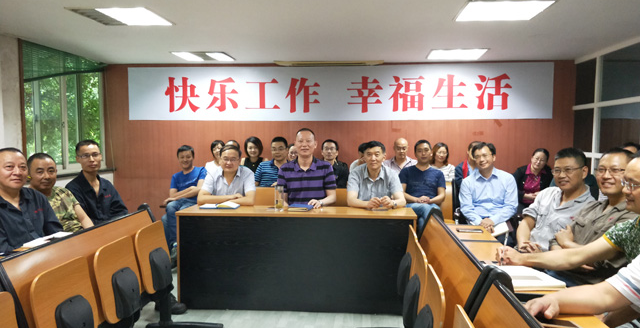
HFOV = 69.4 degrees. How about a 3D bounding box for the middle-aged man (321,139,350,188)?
[{"bbox_3d":[0.118,0.391,5.230,0.480,1.335,0.720,0,3,0],"label":"middle-aged man"}]

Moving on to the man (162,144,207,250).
[{"bbox_3d":[-1.348,0.442,4.882,0.480,1.272,0.720,0,3,5],"label":"man"}]

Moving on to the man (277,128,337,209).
[{"bbox_3d":[-0.123,0.397,4.229,0.540,1.435,0.720,0,3,0],"label":"man"}]

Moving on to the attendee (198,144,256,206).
[{"bbox_3d":[-0.822,0.476,4.183,0.530,1.283,0.700,0,3,-2],"label":"attendee"}]

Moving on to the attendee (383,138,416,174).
[{"bbox_3d":[0.932,0.377,5.379,0.480,1.346,0.720,0,3,6],"label":"attendee"}]

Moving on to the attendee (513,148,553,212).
[{"bbox_3d":[2.310,0.454,5.033,0.460,1.231,0.720,1,3,20],"label":"attendee"}]

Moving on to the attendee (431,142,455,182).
[{"bbox_3d":[1.382,0.403,5.331,0.440,1.299,0.720,0,3,9],"label":"attendee"}]

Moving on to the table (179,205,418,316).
[{"bbox_3d":[-0.170,0.762,3.838,1.870,0.750,0.460,0,3,5],"label":"table"}]

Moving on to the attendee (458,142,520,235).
[{"bbox_3d":[1.458,0.472,4.033,0.520,1.307,0.750,1,3,20],"label":"attendee"}]

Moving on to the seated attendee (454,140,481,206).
[{"bbox_3d":[1.727,0.408,5.131,0.480,1.313,0.720,1,3,14],"label":"seated attendee"}]

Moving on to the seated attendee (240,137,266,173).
[{"bbox_3d":[-0.751,0.368,5.329,0.420,1.369,0.700,0,3,-3],"label":"seated attendee"}]

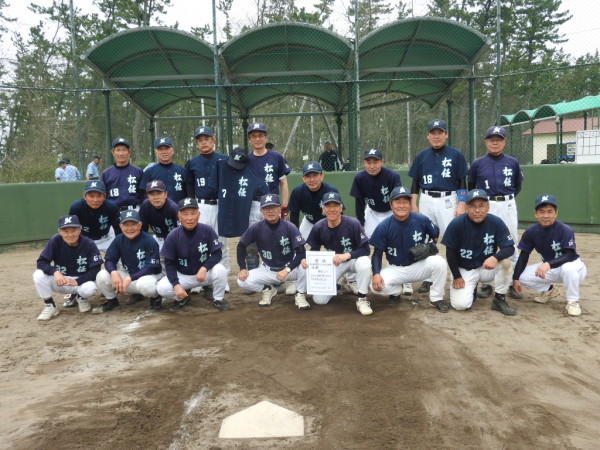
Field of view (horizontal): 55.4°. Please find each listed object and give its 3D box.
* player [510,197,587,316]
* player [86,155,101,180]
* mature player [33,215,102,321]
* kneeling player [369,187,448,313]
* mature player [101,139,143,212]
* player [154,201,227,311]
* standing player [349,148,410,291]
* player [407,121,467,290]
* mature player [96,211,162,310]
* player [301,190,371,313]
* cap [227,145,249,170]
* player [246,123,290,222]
[{"bbox_3d":[2.235,0.231,5.143,0.650,1.015,0.729,1,7,23],"label":"player"},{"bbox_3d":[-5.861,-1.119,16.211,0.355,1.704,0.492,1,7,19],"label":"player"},{"bbox_3d":[-2.172,0.351,5.382,0.630,0.936,0.690,-3,6,-14],"label":"mature player"},{"bbox_3d":[0.974,0.198,5.282,0.720,1.109,0.700,-1,7,3],"label":"kneeling player"},{"bbox_3d":[-1.925,-0.127,6.321,0.550,1.679,0.360,-3,7,-10],"label":"mature player"},{"bbox_3d":[-1.017,0.261,5.524,0.660,1.042,0.680,-2,7,-6],"label":"player"},{"bbox_3d":[0.804,-0.030,5.788,0.600,1.454,0.580,-1,7,5],"label":"standing player"},{"bbox_3d":[1.414,-0.196,5.841,0.630,1.736,0.360,-1,7,8],"label":"player"},{"bbox_3d":[-1.629,0.321,5.539,0.640,0.953,0.660,-3,7,-10],"label":"mature player"},{"bbox_3d":[0.343,0.220,5.394,0.650,1.074,0.847,-1,6,0],"label":"player"},{"bbox_3d":[-0.614,-0.664,5.710,0.190,0.150,0.260,-1,45,4],"label":"cap"},{"bbox_3d":[-0.407,-0.181,6.062,0.591,1.763,0.374,-1,6,-1],"label":"player"}]

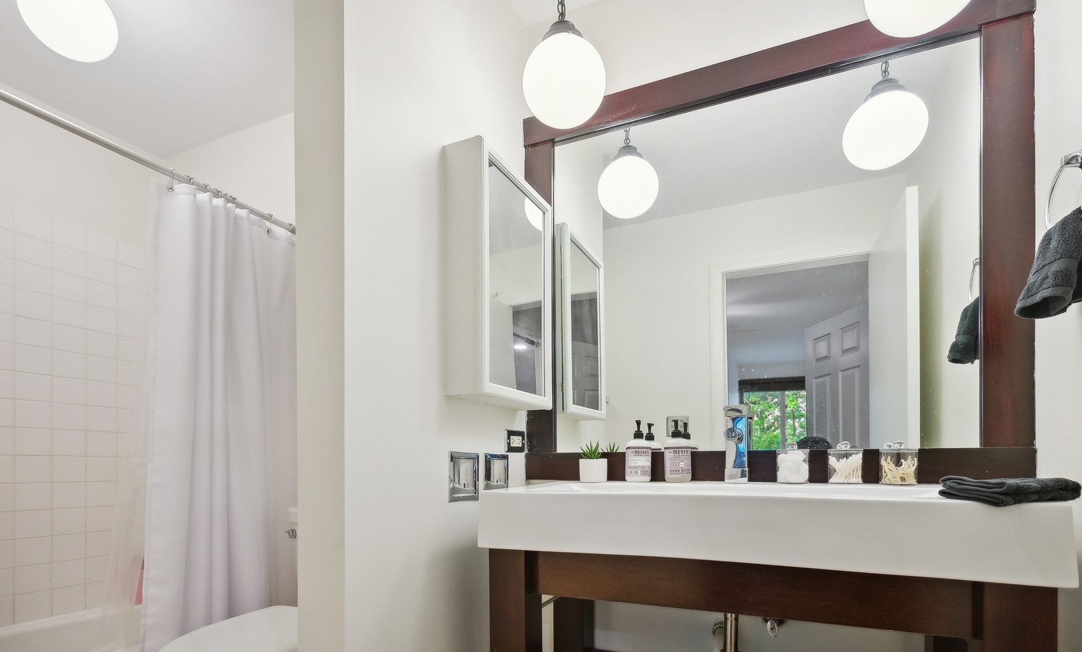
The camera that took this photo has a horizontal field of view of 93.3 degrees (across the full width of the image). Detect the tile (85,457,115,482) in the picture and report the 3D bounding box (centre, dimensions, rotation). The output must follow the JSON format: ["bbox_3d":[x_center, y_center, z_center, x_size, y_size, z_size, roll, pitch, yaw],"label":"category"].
[{"bbox_3d":[-1.927,0.628,2.240,0.010,0.109,0.111,-1,-7,27],"label":"tile"}]

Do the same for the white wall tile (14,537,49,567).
[{"bbox_3d":[-2.000,0.889,2.012,0.010,0.108,0.108,-5,-7,26],"label":"white wall tile"}]

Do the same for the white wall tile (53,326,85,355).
[{"bbox_3d":[-1.981,0.055,2.144,0.010,0.109,0.111,-1,-7,27],"label":"white wall tile"}]

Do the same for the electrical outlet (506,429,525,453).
[{"bbox_3d":[-0.080,0.357,1.580,0.010,0.071,0.114,0,-4,29],"label":"electrical outlet"}]

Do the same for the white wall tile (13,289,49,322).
[{"bbox_3d":[-2.032,-0.082,2.044,0.010,0.109,0.111,-1,-7,27],"label":"white wall tile"}]

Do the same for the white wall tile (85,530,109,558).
[{"bbox_3d":[-1.905,0.950,2.215,0.010,0.108,0.108,-5,-7,26],"label":"white wall tile"}]

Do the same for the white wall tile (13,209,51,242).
[{"bbox_3d":[-2.041,-0.408,2.053,0.009,0.105,0.108,-3,-7,27],"label":"white wall tile"}]

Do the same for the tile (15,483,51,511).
[{"bbox_3d":[-2.027,0.681,2.039,0.010,0.109,0.111,-1,-7,27],"label":"tile"}]

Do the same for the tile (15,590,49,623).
[{"bbox_3d":[-2.024,1.117,2.036,0.010,0.109,0.111,-1,-7,27],"label":"tile"}]

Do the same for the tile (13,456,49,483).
[{"bbox_3d":[-2.027,0.574,2.039,0.010,0.108,0.108,-5,-7,26],"label":"tile"}]

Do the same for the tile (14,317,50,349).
[{"bbox_3d":[-2.041,0.028,2.053,0.009,0.108,0.108,-3,-7,27],"label":"tile"}]

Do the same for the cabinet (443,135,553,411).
[{"bbox_3d":[-0.099,-0.106,1.375,0.108,0.620,0.400,-7,-13,23],"label":"cabinet"}]

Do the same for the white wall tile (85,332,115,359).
[{"bbox_3d":[-1.914,0.082,2.227,0.010,0.110,0.108,0,-4,29],"label":"white wall tile"}]

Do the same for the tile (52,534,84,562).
[{"bbox_3d":[-1.953,0.917,2.114,0.010,0.108,0.108,-5,-7,26],"label":"tile"}]

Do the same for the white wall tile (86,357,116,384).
[{"bbox_3d":[-1.955,0.200,2.273,0.010,0.108,0.108,-5,-7,26],"label":"white wall tile"}]

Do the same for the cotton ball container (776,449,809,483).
[{"bbox_3d":[0.636,0.352,1.290,0.074,0.091,0.074,-2,-4,22],"label":"cotton ball container"}]

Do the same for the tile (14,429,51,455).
[{"bbox_3d":[-2.041,0.466,2.053,0.009,0.108,0.108,-3,-7,27],"label":"tile"}]

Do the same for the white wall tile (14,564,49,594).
[{"bbox_3d":[-2.025,1.009,2.039,0.010,0.110,0.108,0,-4,29],"label":"white wall tile"}]

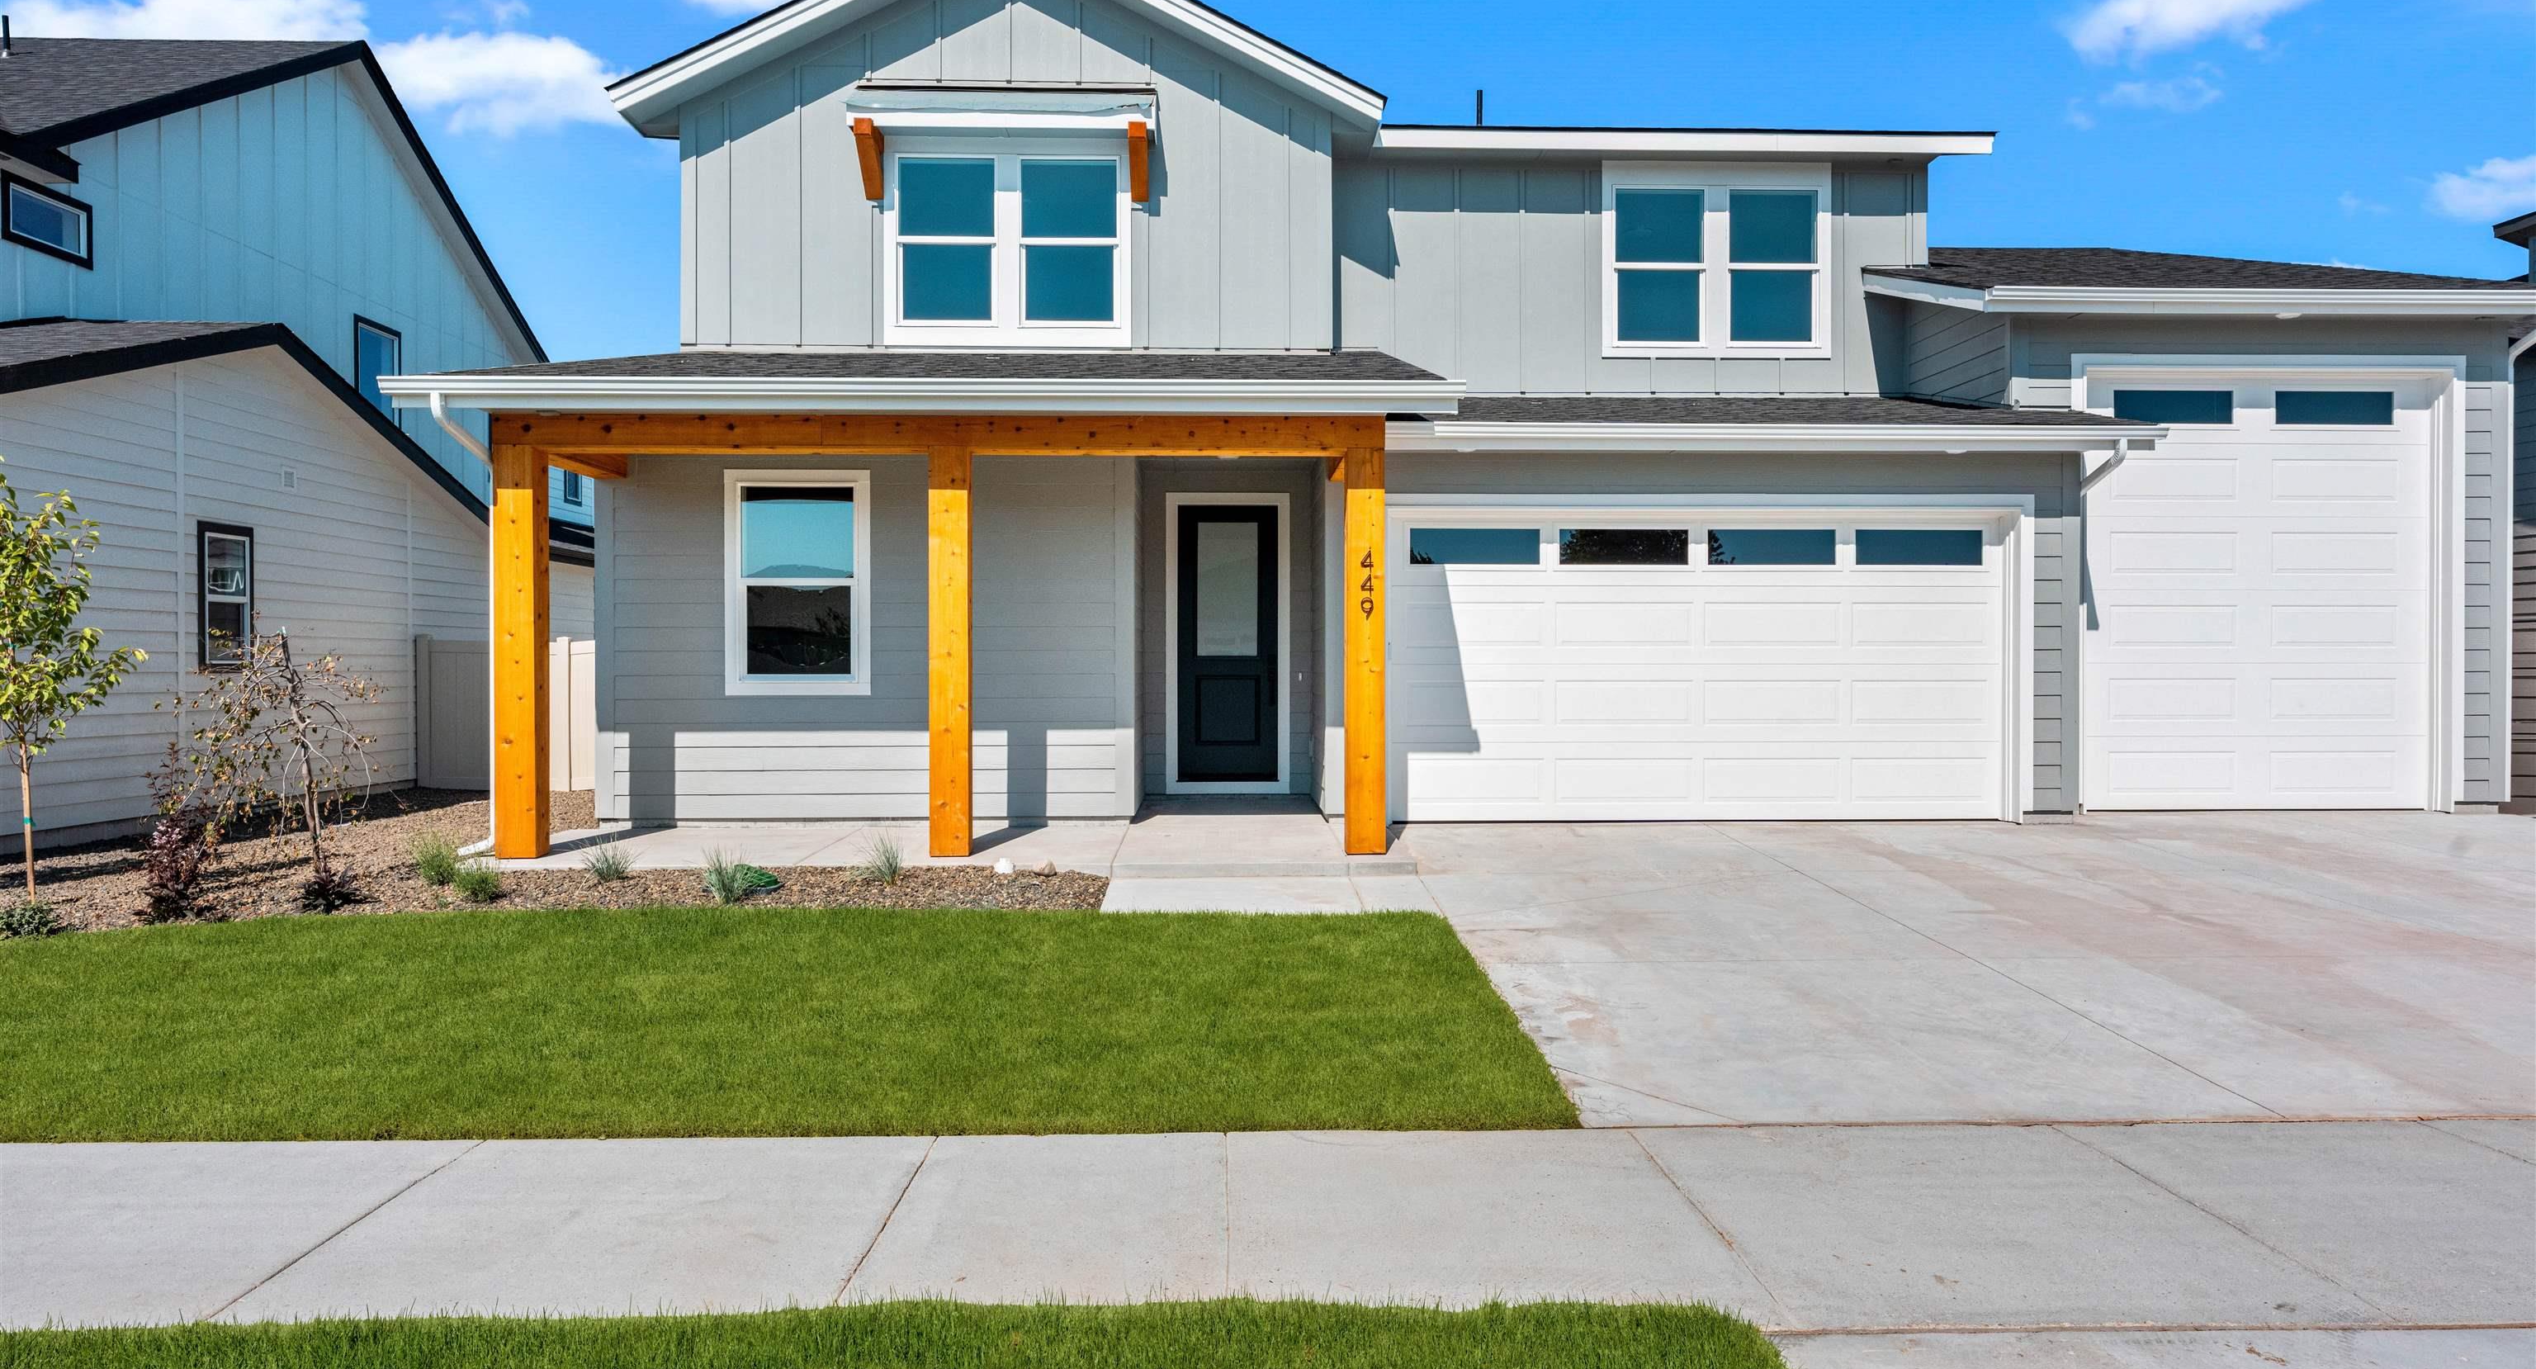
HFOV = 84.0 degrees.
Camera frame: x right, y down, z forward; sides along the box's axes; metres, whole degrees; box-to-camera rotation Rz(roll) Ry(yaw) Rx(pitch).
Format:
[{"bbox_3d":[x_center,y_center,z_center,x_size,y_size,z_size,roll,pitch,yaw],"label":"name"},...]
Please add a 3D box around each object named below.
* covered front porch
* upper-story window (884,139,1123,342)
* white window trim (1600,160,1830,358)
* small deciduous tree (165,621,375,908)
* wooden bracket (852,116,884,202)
[{"bbox_3d":[-2.090,-0.330,9.750,5.750,2.900,1.800,0,0,-2],"label":"covered front porch"},{"bbox_3d":[-2.252,-3.800,12.160,2.112,1.780,0.110,0,0,-2],"label":"upper-story window"},{"bbox_3d":[4.179,-3.962,13.110,2.148,1.820,0.100,0,0,-2],"label":"white window trim"},{"bbox_3d":[-5.740,0.460,8.150,1.100,1.580,1.050,0,0,-2],"label":"small deciduous tree"},{"bbox_3d":[-3.378,-4.448,11.960,0.150,0.550,0.410,0,0,-2],"label":"wooden bracket"}]

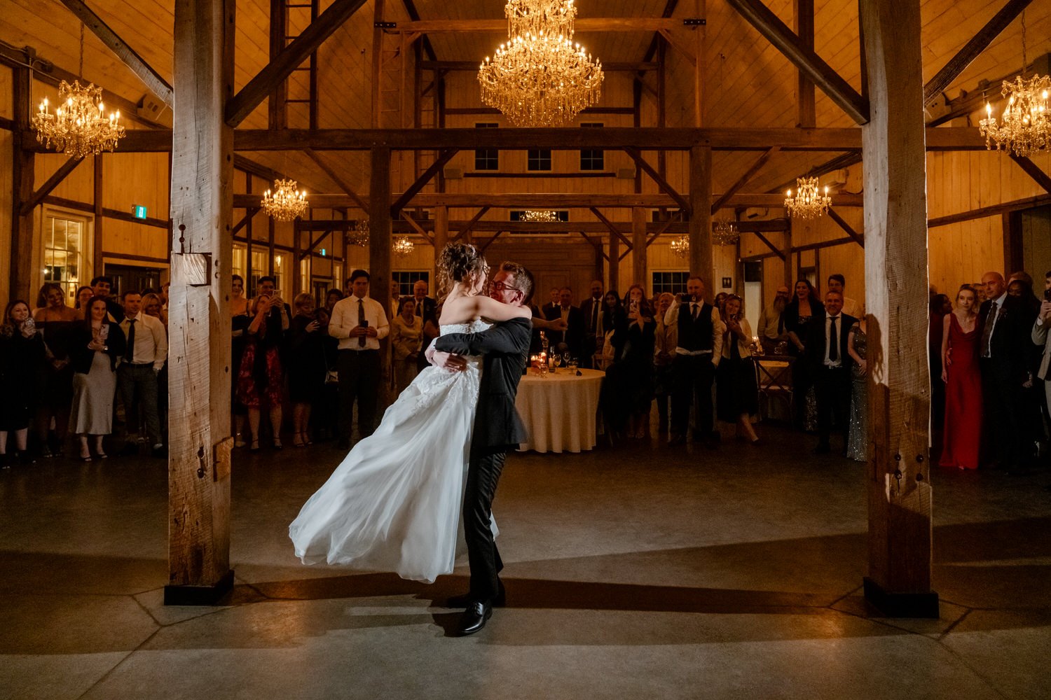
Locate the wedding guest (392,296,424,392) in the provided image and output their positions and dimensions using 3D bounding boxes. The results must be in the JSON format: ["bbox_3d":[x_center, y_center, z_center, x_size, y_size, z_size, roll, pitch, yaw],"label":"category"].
[{"bbox_3d":[-1.517,0.111,9.031,0.420,1.580,0.280,0,4,-7],"label":"wedding guest"}]

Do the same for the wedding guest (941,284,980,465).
[{"bbox_3d":[4.069,0.236,6.534,0.410,1.690,0.310,2,4,25],"label":"wedding guest"}]

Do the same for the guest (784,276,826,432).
[{"bbox_3d":[3.262,0.080,8.177,0.480,1.765,0.340,1,4,20],"label":"guest"}]

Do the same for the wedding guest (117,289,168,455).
[{"bbox_3d":[-3.965,0.246,7.250,0.520,1.710,0.360,-1,3,-14],"label":"wedding guest"}]

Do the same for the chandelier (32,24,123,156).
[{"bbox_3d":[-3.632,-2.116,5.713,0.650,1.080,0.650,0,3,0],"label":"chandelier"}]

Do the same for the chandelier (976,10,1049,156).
[{"bbox_3d":[4.087,-2.191,5.750,0.680,1.200,0.680,0,3,1],"label":"chandelier"}]

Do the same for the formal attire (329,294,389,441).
[{"bbox_3d":[-1.768,0.201,7.450,0.640,1.580,0.380,-1,3,-14],"label":"formal attire"}]

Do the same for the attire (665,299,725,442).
[{"bbox_3d":[1.827,0.230,7.550,0.640,1.550,0.400,1,3,15],"label":"attire"}]

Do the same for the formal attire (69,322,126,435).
[{"bbox_3d":[-4.279,0.287,7.000,0.550,1.150,0.370,-2,4,-36],"label":"formal attire"}]

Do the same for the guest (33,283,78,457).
[{"bbox_3d":[-4.676,0.198,6.982,0.420,1.700,0.290,-2,4,-25],"label":"guest"}]

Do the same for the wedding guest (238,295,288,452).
[{"bbox_3d":[-2.809,0.220,7.500,0.540,1.680,0.460,-2,4,-30],"label":"wedding guest"}]

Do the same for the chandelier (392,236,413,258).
[{"bbox_3d":[-3.371,-2.851,19.300,0.630,0.640,0.630,0,3,0],"label":"chandelier"}]

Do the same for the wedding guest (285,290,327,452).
[{"bbox_3d":[-2.374,0.223,7.600,0.440,1.640,0.380,-2,4,-37],"label":"wedding guest"}]

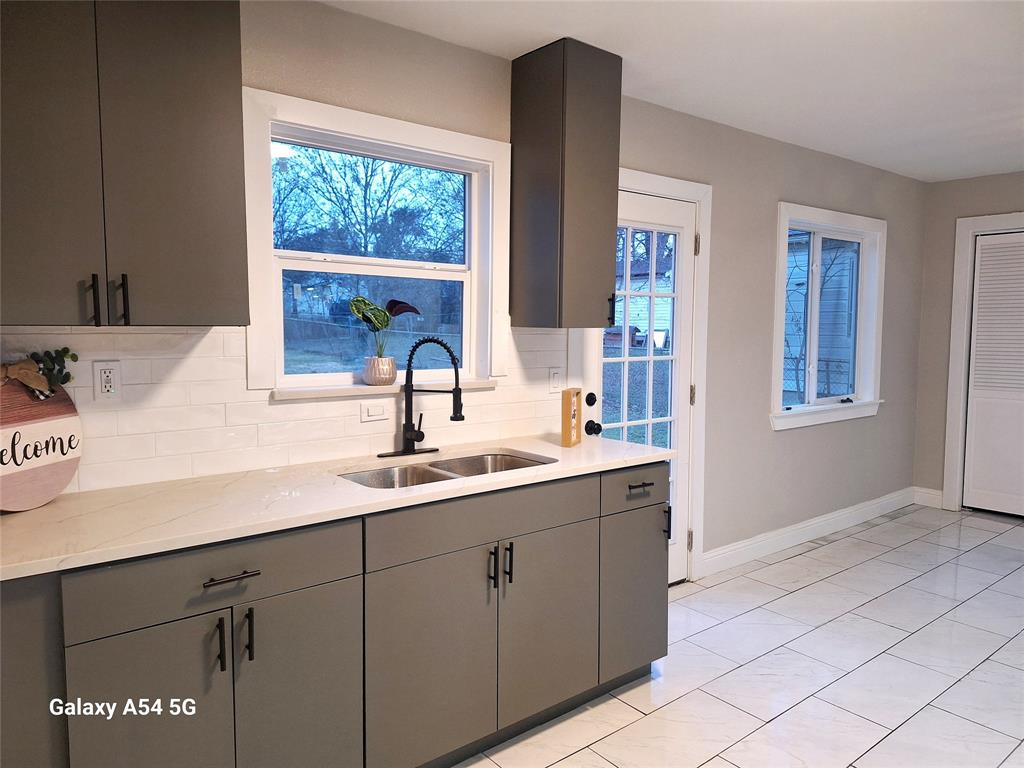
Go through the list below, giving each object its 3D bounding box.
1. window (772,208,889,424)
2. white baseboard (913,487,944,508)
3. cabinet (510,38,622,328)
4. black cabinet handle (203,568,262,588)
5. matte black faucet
[{"bbox_3d":[2.117,-0.432,4.550,1.410,1.380,0.120,-4,6,-37],"label":"window"},{"bbox_3d":[3.264,0.894,5.354,0.016,0.130,0.225,-4,6,-37],"label":"white baseboard"},{"bbox_3d":[0.219,-0.778,2.831,0.305,1.085,0.325,-4,6,-37],"label":"cabinet"},{"bbox_3d":[-0.678,0.470,1.641,0.128,0.012,0.035,-4,6,-37],"label":"black cabinet handle"},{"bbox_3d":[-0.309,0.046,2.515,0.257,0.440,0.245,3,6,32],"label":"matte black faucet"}]

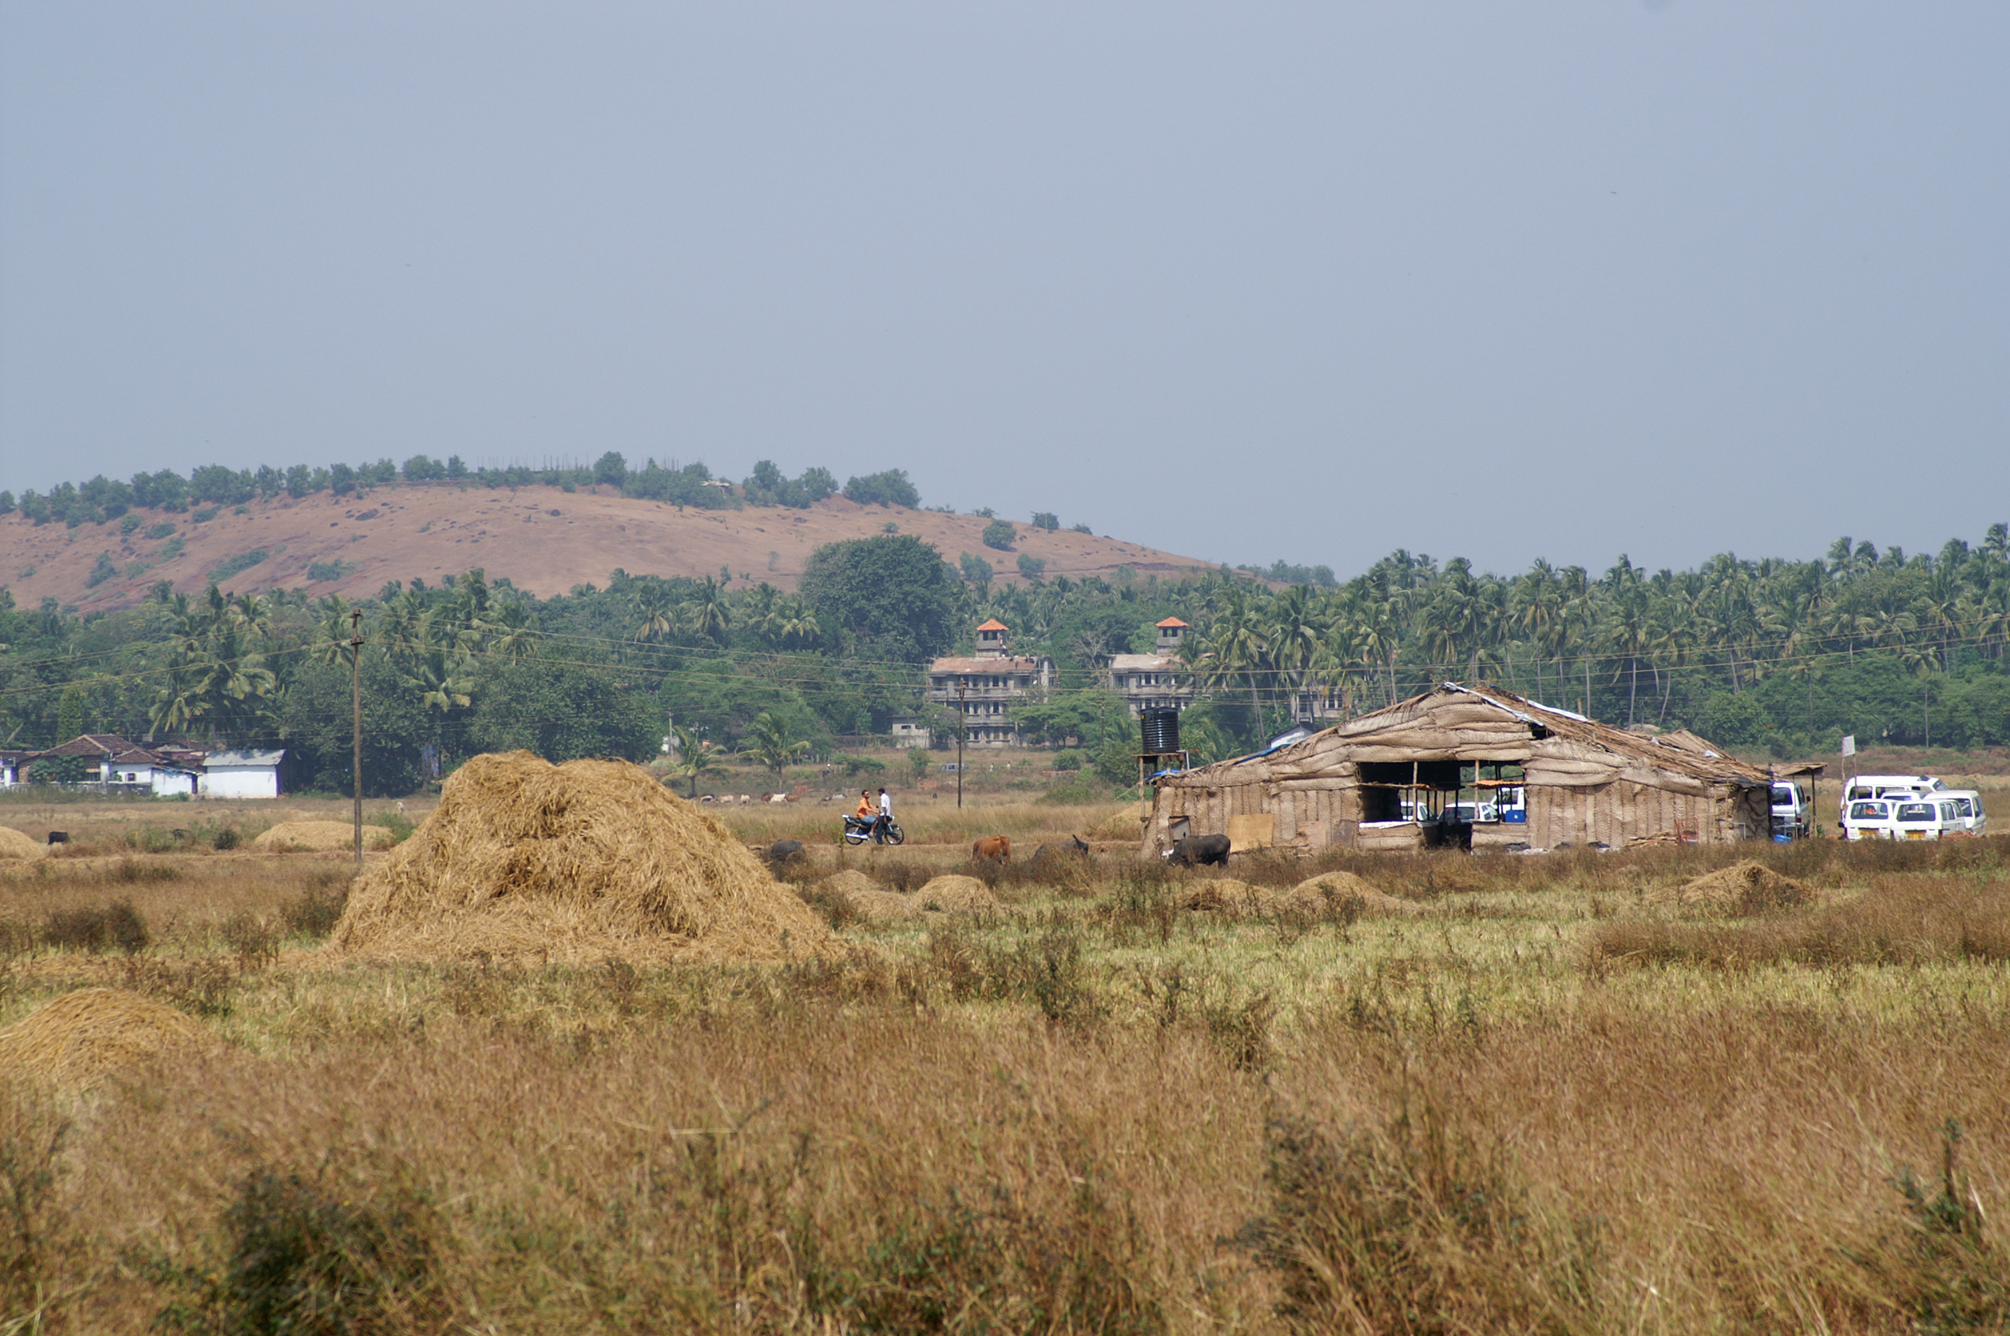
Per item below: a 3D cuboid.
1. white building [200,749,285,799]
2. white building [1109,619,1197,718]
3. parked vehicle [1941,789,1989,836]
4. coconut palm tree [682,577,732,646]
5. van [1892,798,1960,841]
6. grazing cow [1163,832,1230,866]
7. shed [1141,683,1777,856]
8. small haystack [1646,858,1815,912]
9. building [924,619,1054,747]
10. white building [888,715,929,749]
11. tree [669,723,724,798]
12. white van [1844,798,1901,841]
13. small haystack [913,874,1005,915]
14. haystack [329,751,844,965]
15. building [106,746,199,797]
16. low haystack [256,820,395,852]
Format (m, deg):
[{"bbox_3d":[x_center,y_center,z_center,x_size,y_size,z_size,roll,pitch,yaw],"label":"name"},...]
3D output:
[{"bbox_3d":[-56.200,7.830,645.000,5.800,3.650,4.200,0,-1,4],"label":"white building"},{"bbox_3d":[17.809,1.500,1040.000,12.300,14.600,12.000,0,-1,12],"label":"white building"},{"bbox_3d":[30.600,4.900,281.000,1.640,1.840,4.100,0,-1,12],"label":"parked vehicle"},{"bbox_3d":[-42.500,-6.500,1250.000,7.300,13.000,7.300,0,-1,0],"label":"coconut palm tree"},{"bbox_3d":[28.200,4.860,267.600,1.420,1.660,3.350,0,-1,17],"label":"van"},{"bbox_3d":[5.470,5.350,250.000,2.000,1.200,0.650,0,-1,-3],"label":"grazing cow"},{"bbox_3d":[13.413,3.051,257.500,17.200,4.950,11.200,0,-1,11],"label":"shed"},{"bbox_3d":[13.410,3.999,161.000,3.000,0.980,2.500,0,-1,0],"label":"small haystack"},{"bbox_3d":[-1.900,1.800,1060.000,13.200,15.400,11.000,0,-1,12],"label":"building"},{"bbox_3d":[-11.500,7.590,1045.000,4.900,3.900,4.500,0,-1,0],"label":"white building"},{"bbox_3d":[-24.000,7.190,680.000,4.400,5.800,4.400,0,-1,0],"label":"tree"},{"bbox_3d":[26.200,4.760,262.600,1.410,1.640,3.370,0,-1,14],"label":"white van"},{"bbox_3d":[-0.796,4.025,153.000,1.600,0.760,1.500,0,-1,0],"label":"small haystack"},{"bbox_3d":[-5.830,2.630,122.000,7.000,2.900,5.800,0,-1,0],"label":"haystack"},{"bbox_3d":[-63.500,7.710,652.000,6.500,3.700,5.500,0,-1,2],"label":"building"},{"bbox_3d":[-22.500,5.600,290.000,4.800,1.080,3.800,0,-1,0],"label":"low haystack"}]

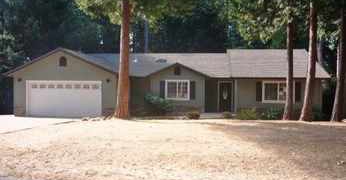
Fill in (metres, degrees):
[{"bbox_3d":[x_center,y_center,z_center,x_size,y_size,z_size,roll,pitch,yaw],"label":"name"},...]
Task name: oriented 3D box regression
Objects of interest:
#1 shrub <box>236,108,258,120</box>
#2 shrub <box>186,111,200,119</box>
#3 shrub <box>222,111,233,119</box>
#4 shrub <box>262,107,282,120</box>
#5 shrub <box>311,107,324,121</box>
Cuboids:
[{"bbox_3d":[4.568,1.502,18.400,1.250,0.740,1.100,1,1,7],"label":"shrub"},{"bbox_3d":[1.273,1.550,18.500,0.880,0.510,0.850,1,1,7],"label":"shrub"},{"bbox_3d":[3.362,1.550,18.600,0.650,0.460,0.600,1,1,7],"label":"shrub"},{"bbox_3d":[6.131,1.456,18.400,1.200,0.830,1.100,1,1,7],"label":"shrub"},{"bbox_3d":[8.781,1.473,18.300,0.870,0.810,0.950,1,1,7],"label":"shrub"}]

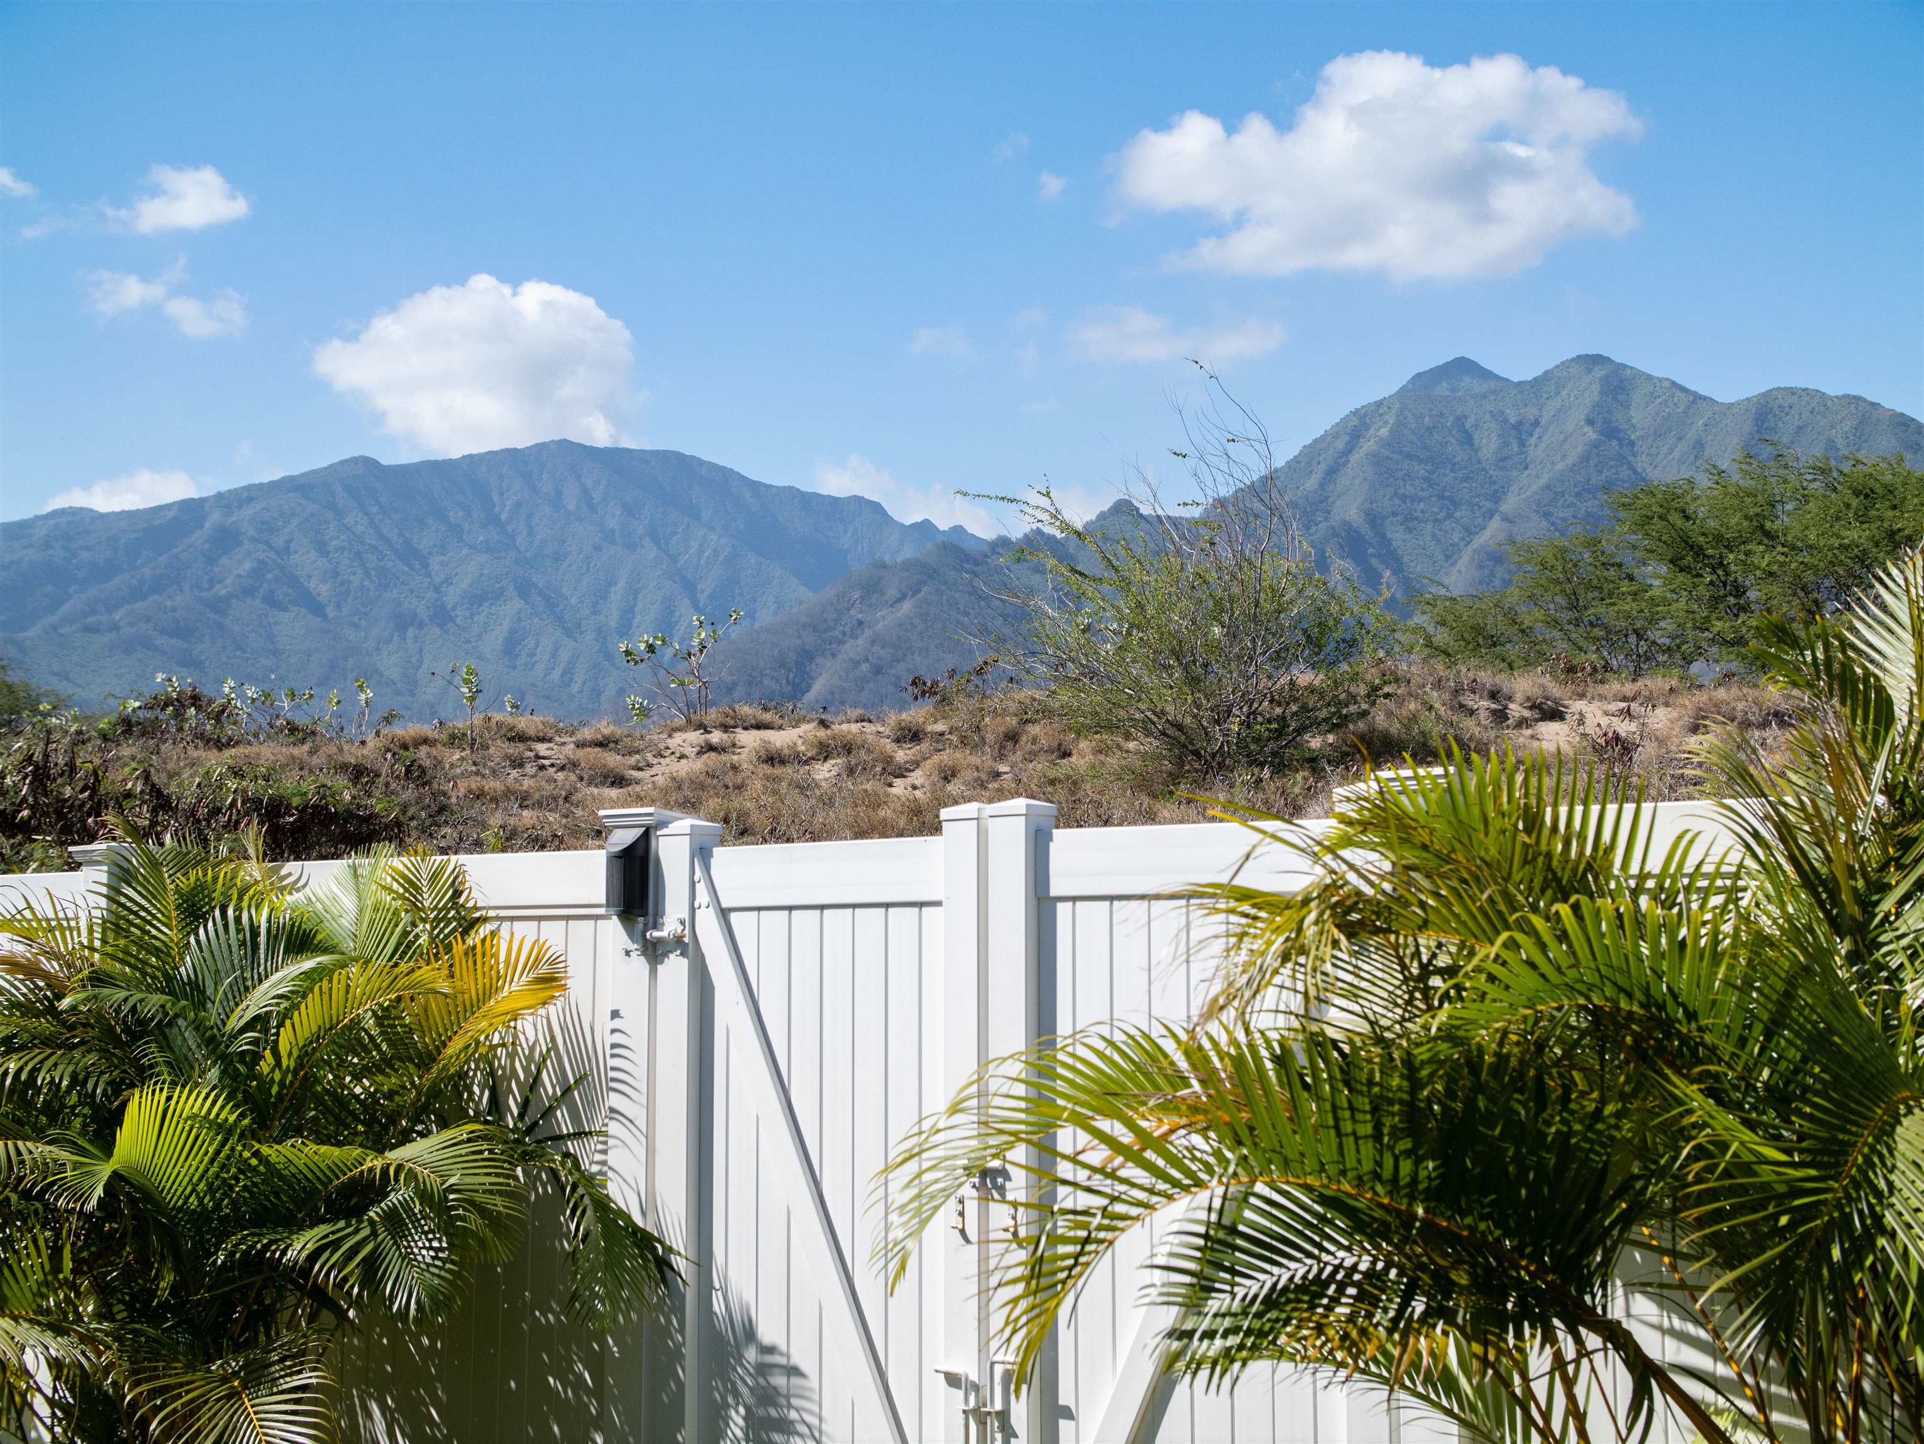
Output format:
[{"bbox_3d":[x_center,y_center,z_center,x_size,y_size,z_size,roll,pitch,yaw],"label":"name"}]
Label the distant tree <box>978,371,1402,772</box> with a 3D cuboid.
[{"bbox_3d":[1.777,-1.177,25.000,3.200,3.100,2.900,0,-5,0],"label":"distant tree"}]

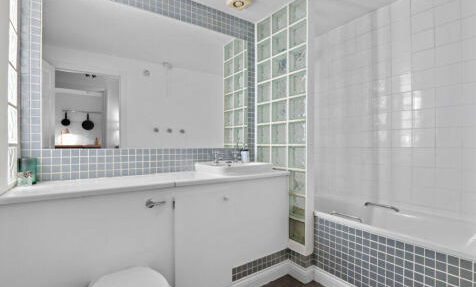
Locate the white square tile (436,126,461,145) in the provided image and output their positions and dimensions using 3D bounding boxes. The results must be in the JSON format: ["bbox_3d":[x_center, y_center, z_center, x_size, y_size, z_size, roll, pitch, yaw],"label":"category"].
[{"bbox_3d":[1.537,-0.046,1.643,0.010,0.150,0.146,1,-1,-37],"label":"white square tile"}]

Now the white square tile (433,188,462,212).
[{"bbox_3d":[1.519,0.406,1.619,0.010,0.149,0.149,0,0,-37],"label":"white square tile"}]

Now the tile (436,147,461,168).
[{"bbox_3d":[1.520,0.108,1.620,0.010,0.149,0.149,0,0,-37],"label":"tile"}]

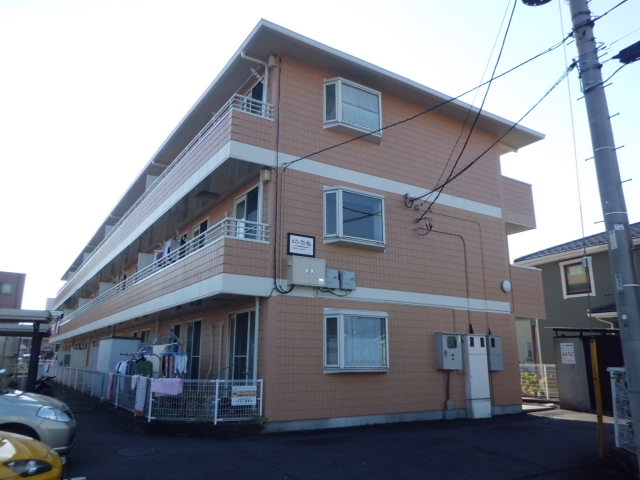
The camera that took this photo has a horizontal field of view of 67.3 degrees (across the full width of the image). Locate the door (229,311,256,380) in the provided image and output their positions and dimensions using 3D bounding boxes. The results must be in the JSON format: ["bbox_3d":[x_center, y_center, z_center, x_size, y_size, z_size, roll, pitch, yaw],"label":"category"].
[{"bbox_3d":[-1.751,2.574,10.755,0.100,1.950,1.580,9,-16,-32],"label":"door"}]

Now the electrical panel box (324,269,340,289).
[{"bbox_3d":[0.228,0.884,10.759,0.385,0.412,0.160,9,-16,-32],"label":"electrical panel box"}]

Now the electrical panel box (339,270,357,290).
[{"bbox_3d":[0.616,0.945,11.003,0.400,0.419,0.160,9,-16,-32],"label":"electrical panel box"}]

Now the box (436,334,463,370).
[{"bbox_3d":[3.331,2.875,12.318,0.703,0.861,0.205,9,-16,-32],"label":"box"}]

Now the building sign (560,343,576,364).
[{"bbox_3d":[7.692,3.534,14.904,0.020,0.626,0.421,9,-16,-32],"label":"building sign"}]

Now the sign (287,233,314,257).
[{"bbox_3d":[-0.413,0.136,10.587,0.683,0.475,0.040,9,-16,-32],"label":"sign"}]

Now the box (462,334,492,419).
[{"bbox_3d":[4.157,3.600,12.698,0.692,2.071,0.195,9,-16,-32],"label":"box"}]

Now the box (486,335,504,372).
[{"bbox_3d":[4.768,3.118,13.215,0.540,0.894,0.210,9,-16,-32],"label":"box"}]

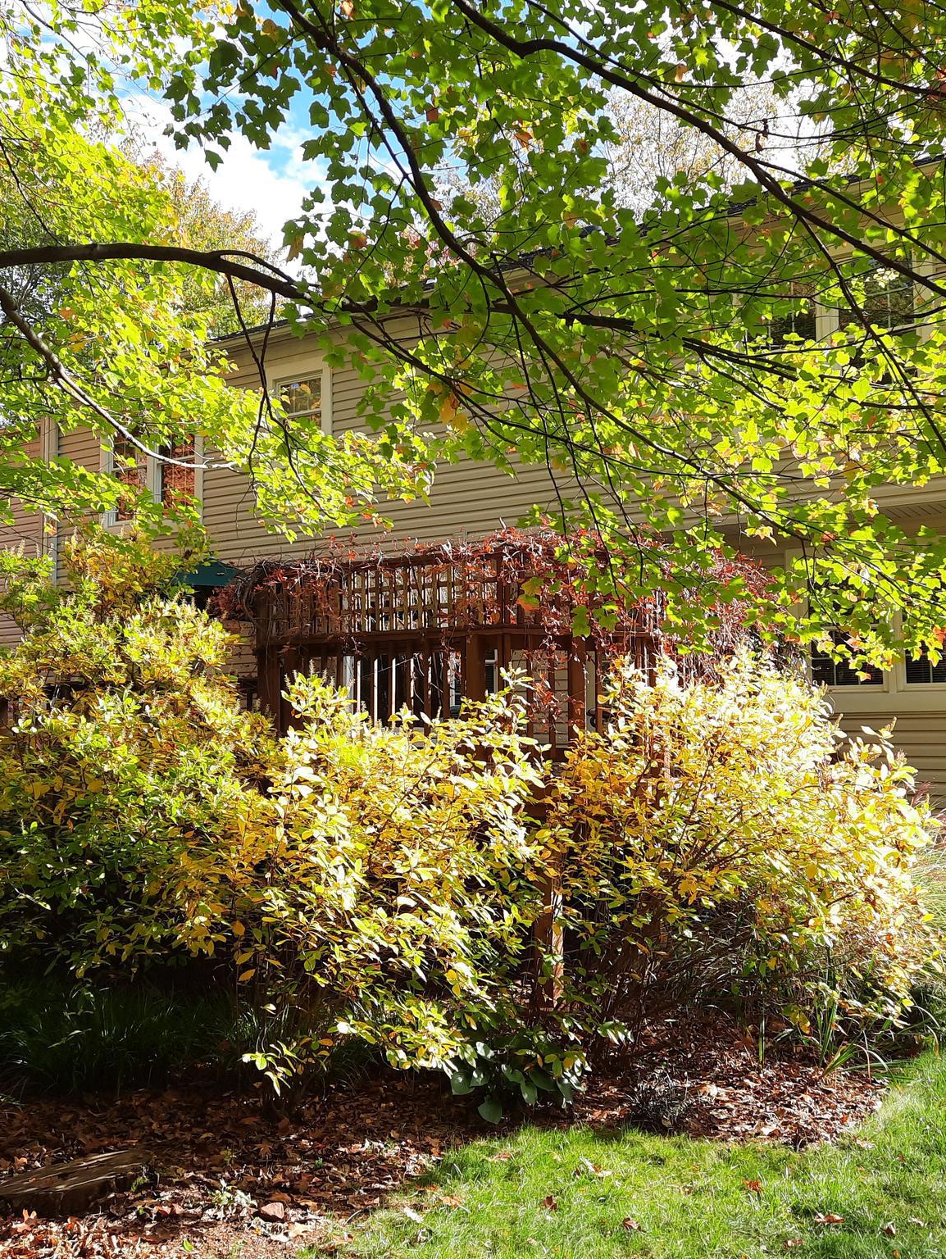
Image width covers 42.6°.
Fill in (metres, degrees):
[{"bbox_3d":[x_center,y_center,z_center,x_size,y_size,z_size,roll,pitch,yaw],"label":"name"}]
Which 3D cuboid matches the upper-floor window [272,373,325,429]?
[{"bbox_3d":[-2.075,-2.539,14.397,0.782,0.988,0.100,-4,-6,32],"label":"upper-floor window"}]

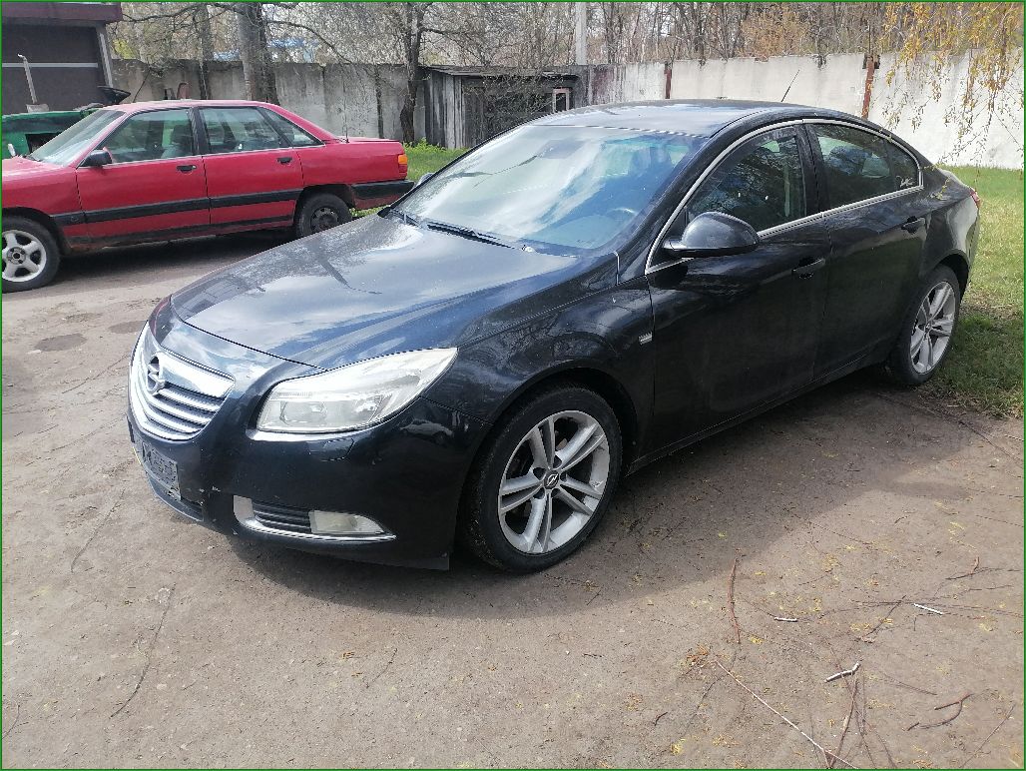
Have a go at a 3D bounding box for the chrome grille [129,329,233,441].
[{"bbox_3d":[-1.146,0.017,2.604,0.150,0.325,0.830,-17,25,-36],"label":"chrome grille"}]

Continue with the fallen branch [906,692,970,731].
[{"bbox_3d":[1.124,0.852,2.007,0.269,0.020,0.054,-14,23,-30],"label":"fallen branch"}]

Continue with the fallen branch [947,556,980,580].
[{"bbox_3d":[1.542,0.624,2.612,0.225,0.016,0.041,-15,24,-33],"label":"fallen branch"}]

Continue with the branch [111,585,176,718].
[{"bbox_3d":[-1.106,0.788,2.370,0.044,0.012,0.623,-4,20,-7],"label":"branch"}]

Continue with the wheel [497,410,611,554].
[{"bbox_3d":[0.093,0.308,2.650,0.505,0.505,0.200,-17,25,-36],"label":"wheel"}]

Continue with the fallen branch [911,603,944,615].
[{"bbox_3d":[1.307,0.702,2.422,0.094,0.012,0.011,15,25,38],"label":"fallen branch"}]

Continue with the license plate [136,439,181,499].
[{"bbox_3d":[-1.214,0.228,2.570,0.040,0.120,0.520,-16,26,-36],"label":"license plate"}]

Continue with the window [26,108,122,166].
[{"bbox_3d":[-3.832,-2.167,6.675,1.420,0.085,0.799,23,66,45],"label":"window"}]

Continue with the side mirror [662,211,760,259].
[{"bbox_3d":[0.670,-0.523,2.651,0.210,0.160,0.235,-19,28,-40],"label":"side mirror"}]

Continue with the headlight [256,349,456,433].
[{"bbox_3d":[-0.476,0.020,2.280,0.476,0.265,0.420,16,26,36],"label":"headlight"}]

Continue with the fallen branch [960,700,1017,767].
[{"bbox_3d":[1.204,0.879,1.941,0.332,0.010,0.013,-17,25,-36],"label":"fallen branch"}]

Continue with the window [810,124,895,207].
[{"bbox_3d":[1.603,-1.035,3.560,0.700,0.359,0.051,-16,4,-36],"label":"window"}]

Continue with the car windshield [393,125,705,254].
[{"bbox_3d":[0.091,-0.898,3.288,0.915,0.097,1.440,-42,39,-22],"label":"car windshield"}]

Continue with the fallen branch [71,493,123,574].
[{"bbox_3d":[-1.551,0.535,2.896,0.027,0.012,0.595,-3,21,-8],"label":"fallen branch"}]

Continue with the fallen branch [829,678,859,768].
[{"bbox_3d":[0.864,0.865,1.994,0.016,0.018,0.362,10,23,30],"label":"fallen branch"}]

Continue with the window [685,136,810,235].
[{"bbox_3d":[0.936,-0.798,3.082,0.910,0.459,0.050,-17,0,-35],"label":"window"}]

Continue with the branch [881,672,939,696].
[{"bbox_3d":[1.081,0.825,2.115,0.151,0.008,0.028,14,25,33],"label":"branch"}]

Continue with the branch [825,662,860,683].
[{"bbox_3d":[0.931,0.805,2.159,0.154,0.014,0.021,-12,24,-29],"label":"branch"}]

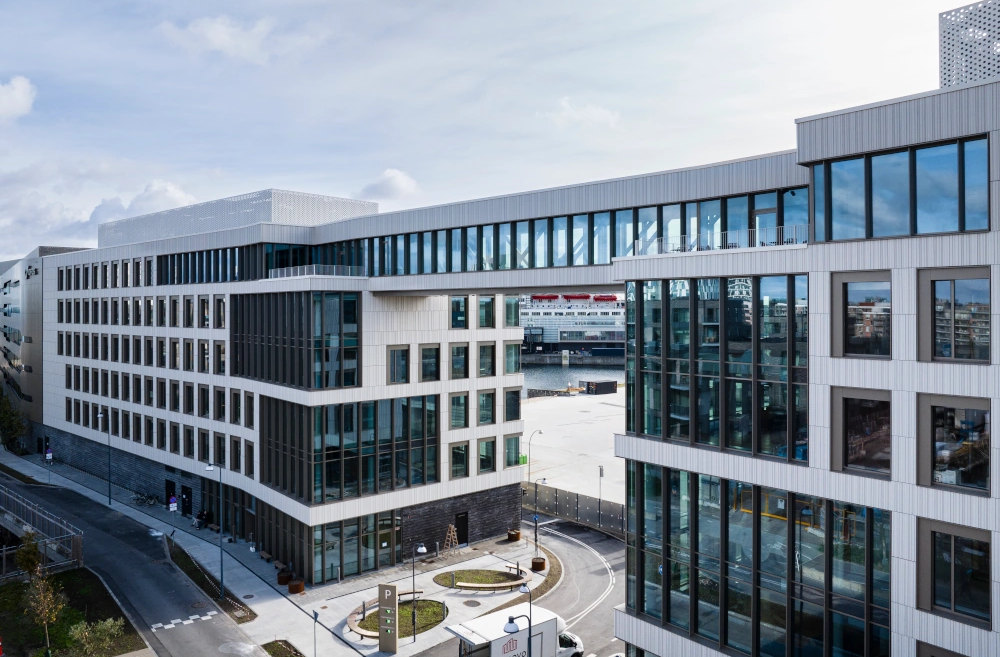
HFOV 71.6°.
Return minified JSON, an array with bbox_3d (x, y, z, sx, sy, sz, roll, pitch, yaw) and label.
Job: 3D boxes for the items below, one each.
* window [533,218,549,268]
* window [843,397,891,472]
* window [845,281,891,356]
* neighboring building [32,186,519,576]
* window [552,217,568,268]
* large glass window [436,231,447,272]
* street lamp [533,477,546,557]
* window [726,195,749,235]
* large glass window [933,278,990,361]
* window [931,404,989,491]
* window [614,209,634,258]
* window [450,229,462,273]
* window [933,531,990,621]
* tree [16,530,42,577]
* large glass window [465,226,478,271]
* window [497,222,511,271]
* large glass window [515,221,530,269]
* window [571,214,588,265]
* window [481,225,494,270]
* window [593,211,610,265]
[{"bbox_3d":[2.272,-4.623,37.421,0.980,2.617,0.140,1,2,43],"label":"window"},{"bbox_3d":[11.763,3.443,22.231,0.160,2.321,1.438,-1,1,-41],"label":"window"},{"bbox_3d":[11.739,-0.296,22.187,0.160,2.351,1.436,-1,1,-41],"label":"window"},{"bbox_3d":[-27.821,1.974,70.121,63.101,27.910,17.800,1,2,41],"label":"neighboring building"},{"bbox_3d":[3.233,-4.598,36.504,0.980,2.617,0.140,1,2,43],"label":"window"},{"bbox_3d":[-3.558,-4.768,42.883,0.980,2.617,0.140,1,2,43],"label":"large glass window"},{"bbox_3d":[3.007,13.676,51.017,0.950,5.536,0.400,0,2,-13],"label":"street lamp"},{"bbox_3d":[10.197,-4.363,29.741,1.018,2.543,0.160,1,2,45],"label":"window"},{"bbox_3d":[13.445,-0.264,20.258,0.160,2.354,1.474,-1,1,-41],"label":"large glass window"},{"bbox_3d":[13.473,3.480,20.299,0.160,2.309,1.477,-1,1,-41],"label":"window"},{"bbox_3d":[6.050,-4.464,33.705,1.098,2.582,0.160,1,2,44],"label":"window"},{"bbox_3d":[-2.587,-4.744,41.976,0.980,2.617,0.140,1,2,43],"label":"window"},{"bbox_3d":[13.711,7.309,20.659,0.150,2.278,1.451,-1,2,-42],"label":"window"},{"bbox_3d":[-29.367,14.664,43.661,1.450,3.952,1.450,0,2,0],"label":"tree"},{"bbox_3d":[-1.617,-4.720,41.068,0.980,2.617,0.140,1,2,43],"label":"large glass window"},{"bbox_3d":[0.332,-4.671,39.253,0.980,2.617,0.140,1,2,43],"label":"window"},{"bbox_3d":[1.237,-4.552,37.965,1.059,2.591,0.160,1,1,42],"label":"large glass window"},{"bbox_3d":[4.129,-4.518,35.589,1.085,2.582,0.160,1,2,44],"label":"window"},{"bbox_3d":[-0.691,-4.610,39.742,1.026,2.598,0.160,1,1,42],"label":"window"},{"bbox_3d":[5.089,-4.490,34.656,1.075,2.595,0.160,1,2,44],"label":"window"}]

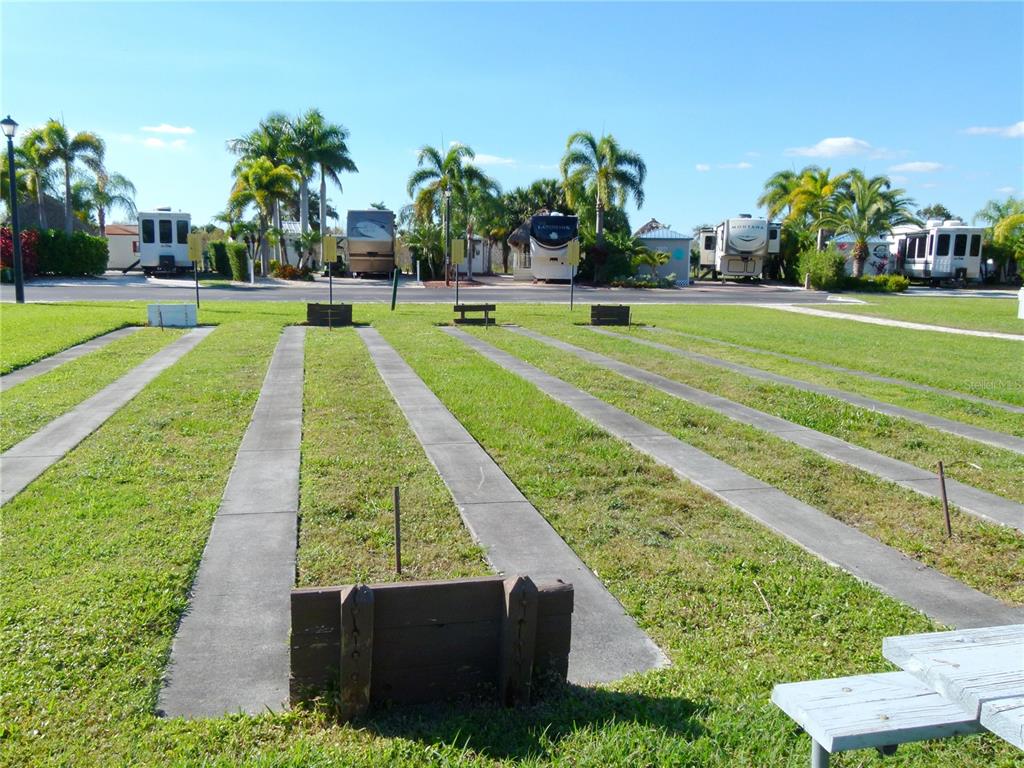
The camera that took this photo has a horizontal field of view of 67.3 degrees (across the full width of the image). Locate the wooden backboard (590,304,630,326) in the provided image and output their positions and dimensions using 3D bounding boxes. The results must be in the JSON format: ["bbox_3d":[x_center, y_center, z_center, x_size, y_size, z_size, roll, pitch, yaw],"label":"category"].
[{"bbox_3d":[2.237,-1.592,17.577,0.940,0.490,0.130,-1,10,-15],"label":"wooden backboard"}]

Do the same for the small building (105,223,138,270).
[{"bbox_3d":[-28.347,-9.879,55.923,3.300,3.100,3.600,-2,10,-16],"label":"small building"}]

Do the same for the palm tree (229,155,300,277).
[{"bbox_3d":[-15.050,-10.087,46.496,4.200,7.000,4.200,1,10,0],"label":"palm tree"}]

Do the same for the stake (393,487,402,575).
[{"bbox_3d":[-0.534,0.688,3.616,0.027,0.410,0.027,-1,0,-15],"label":"stake"}]

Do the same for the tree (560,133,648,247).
[{"bbox_3d":[4.783,-9.183,40.523,4.400,7.700,4.400,1,10,0],"label":"tree"}]

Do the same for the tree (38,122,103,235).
[{"bbox_3d":[-24.312,-10.307,42.329,3.690,8.259,3.690,-4,11,-29],"label":"tree"}]

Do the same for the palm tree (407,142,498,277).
[{"bbox_3d":[-3.153,-9.062,40.700,4.800,7.100,4.500,1,10,0],"label":"palm tree"}]

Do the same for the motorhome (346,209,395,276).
[{"bbox_3d":[-9.007,-8.980,49.647,2.700,3.900,11.000,-1,10,-9],"label":"motorhome"}]

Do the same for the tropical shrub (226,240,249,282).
[{"bbox_3d":[-12.909,-5.851,36.235,1.050,1.950,1.150,-2,10,-15],"label":"tropical shrub"}]

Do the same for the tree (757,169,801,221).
[{"bbox_3d":[18.031,-10.097,49.470,4.200,6.800,4.200,1,10,0],"label":"tree"}]

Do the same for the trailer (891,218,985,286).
[{"bbox_3d":[25.393,-7.816,46.734,2.750,3.600,10.500,3,10,13],"label":"trailer"}]

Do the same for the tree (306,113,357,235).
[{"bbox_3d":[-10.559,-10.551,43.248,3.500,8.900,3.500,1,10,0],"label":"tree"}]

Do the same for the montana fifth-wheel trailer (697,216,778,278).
[{"bbox_3d":[15.056,-9.070,51.712,4.200,3.950,11.200,2,10,9],"label":"montana fifth-wheel trailer"}]

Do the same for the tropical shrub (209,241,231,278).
[{"bbox_3d":[-16.127,-6.949,42.607,1.200,2.100,1.300,-1,10,-12],"label":"tropical shrub"}]

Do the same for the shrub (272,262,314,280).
[{"bbox_3d":[-11.017,-5.739,38.720,2.100,0.950,1.300,1,10,0],"label":"shrub"}]

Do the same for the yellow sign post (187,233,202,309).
[{"bbox_3d":[-8.072,-2.912,19.631,0.340,2.000,0.070,-2,10,-14],"label":"yellow sign post"}]

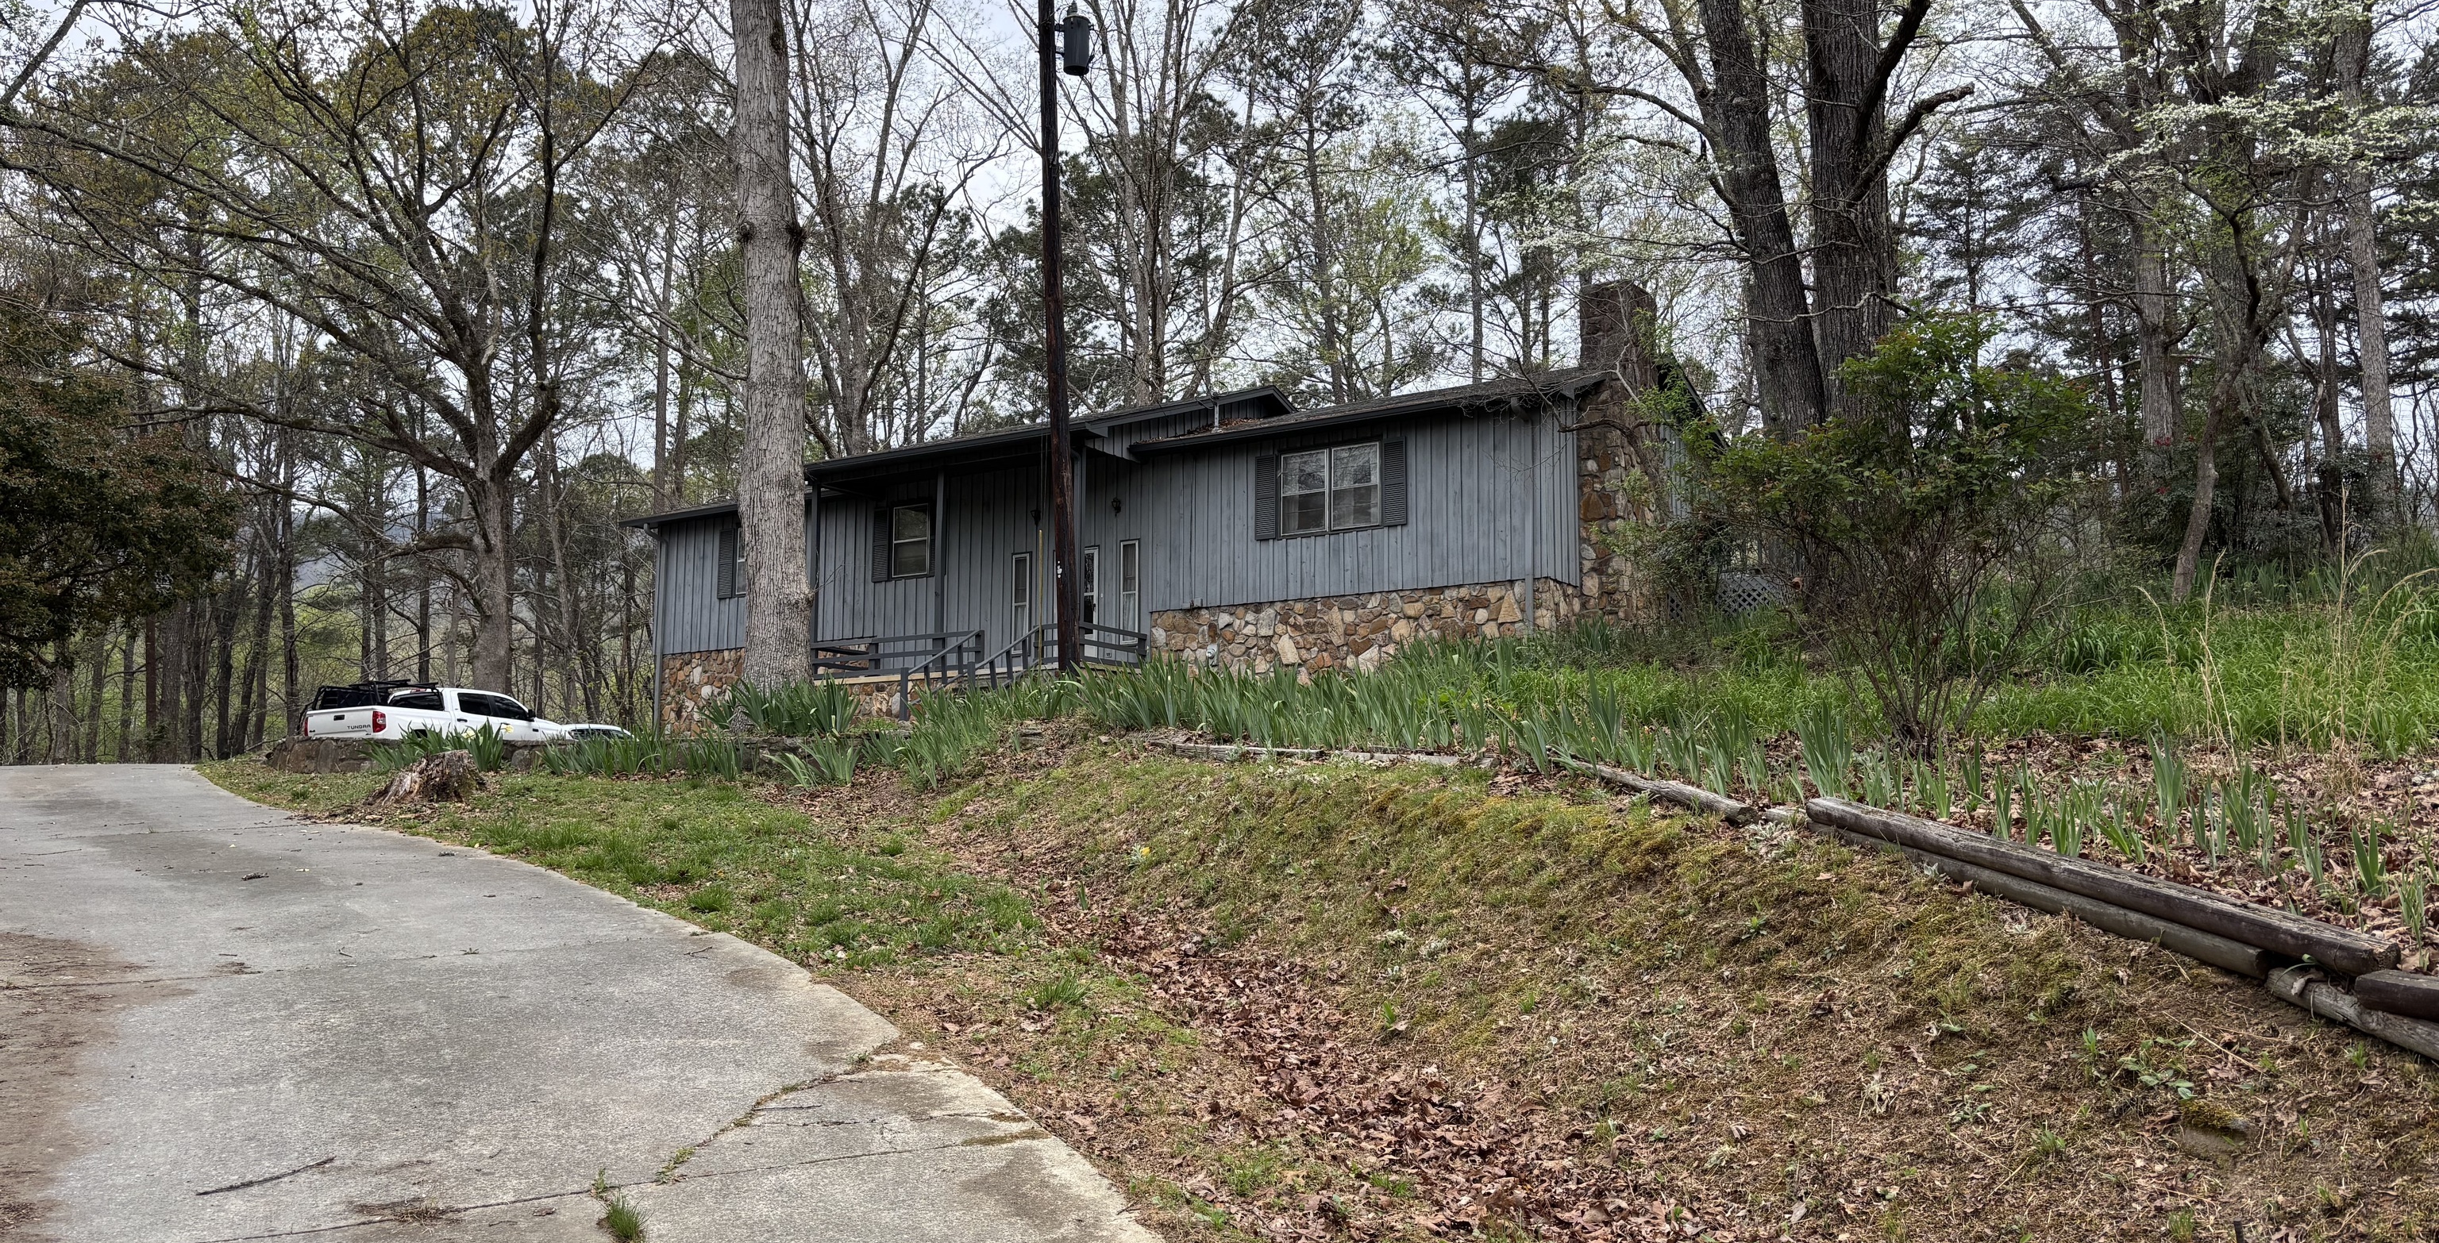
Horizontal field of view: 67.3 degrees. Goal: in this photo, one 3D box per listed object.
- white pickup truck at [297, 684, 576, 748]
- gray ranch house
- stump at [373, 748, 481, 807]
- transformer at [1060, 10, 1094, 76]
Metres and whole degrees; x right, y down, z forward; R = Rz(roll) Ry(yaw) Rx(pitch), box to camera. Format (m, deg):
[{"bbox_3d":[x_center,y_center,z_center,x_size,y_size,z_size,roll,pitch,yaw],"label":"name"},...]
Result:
[{"bbox_3d":[-16.044,2.414,38.259,2.030,1.970,5.810,-5,-7,23],"label":"white pickup truck"},{"bbox_3d":[-1.267,-1.021,34.480,20.100,6.600,10.500,-5,-9,31],"label":"gray ranch house"},{"bbox_3d":[-7.434,1.458,17.200,0.970,0.500,0.850,3,-9,-23],"label":"stump"},{"bbox_3d":[-1.829,-7.487,23.600,0.430,0.820,0.360,0,-8,0],"label":"transformer"}]

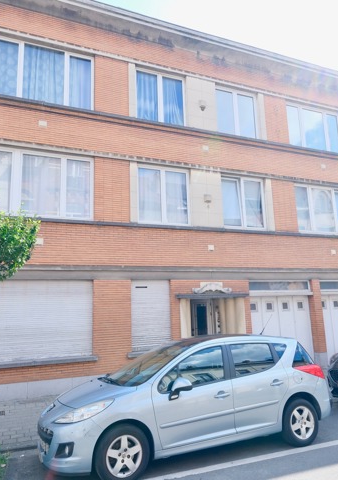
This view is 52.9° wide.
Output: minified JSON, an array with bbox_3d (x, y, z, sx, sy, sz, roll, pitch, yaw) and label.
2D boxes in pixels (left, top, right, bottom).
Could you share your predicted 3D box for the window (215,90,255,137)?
[{"bbox_3d":[2.142,-3.965,10.532,1.490,1.570,0.140,2,-11,-21],"label":"window"}]

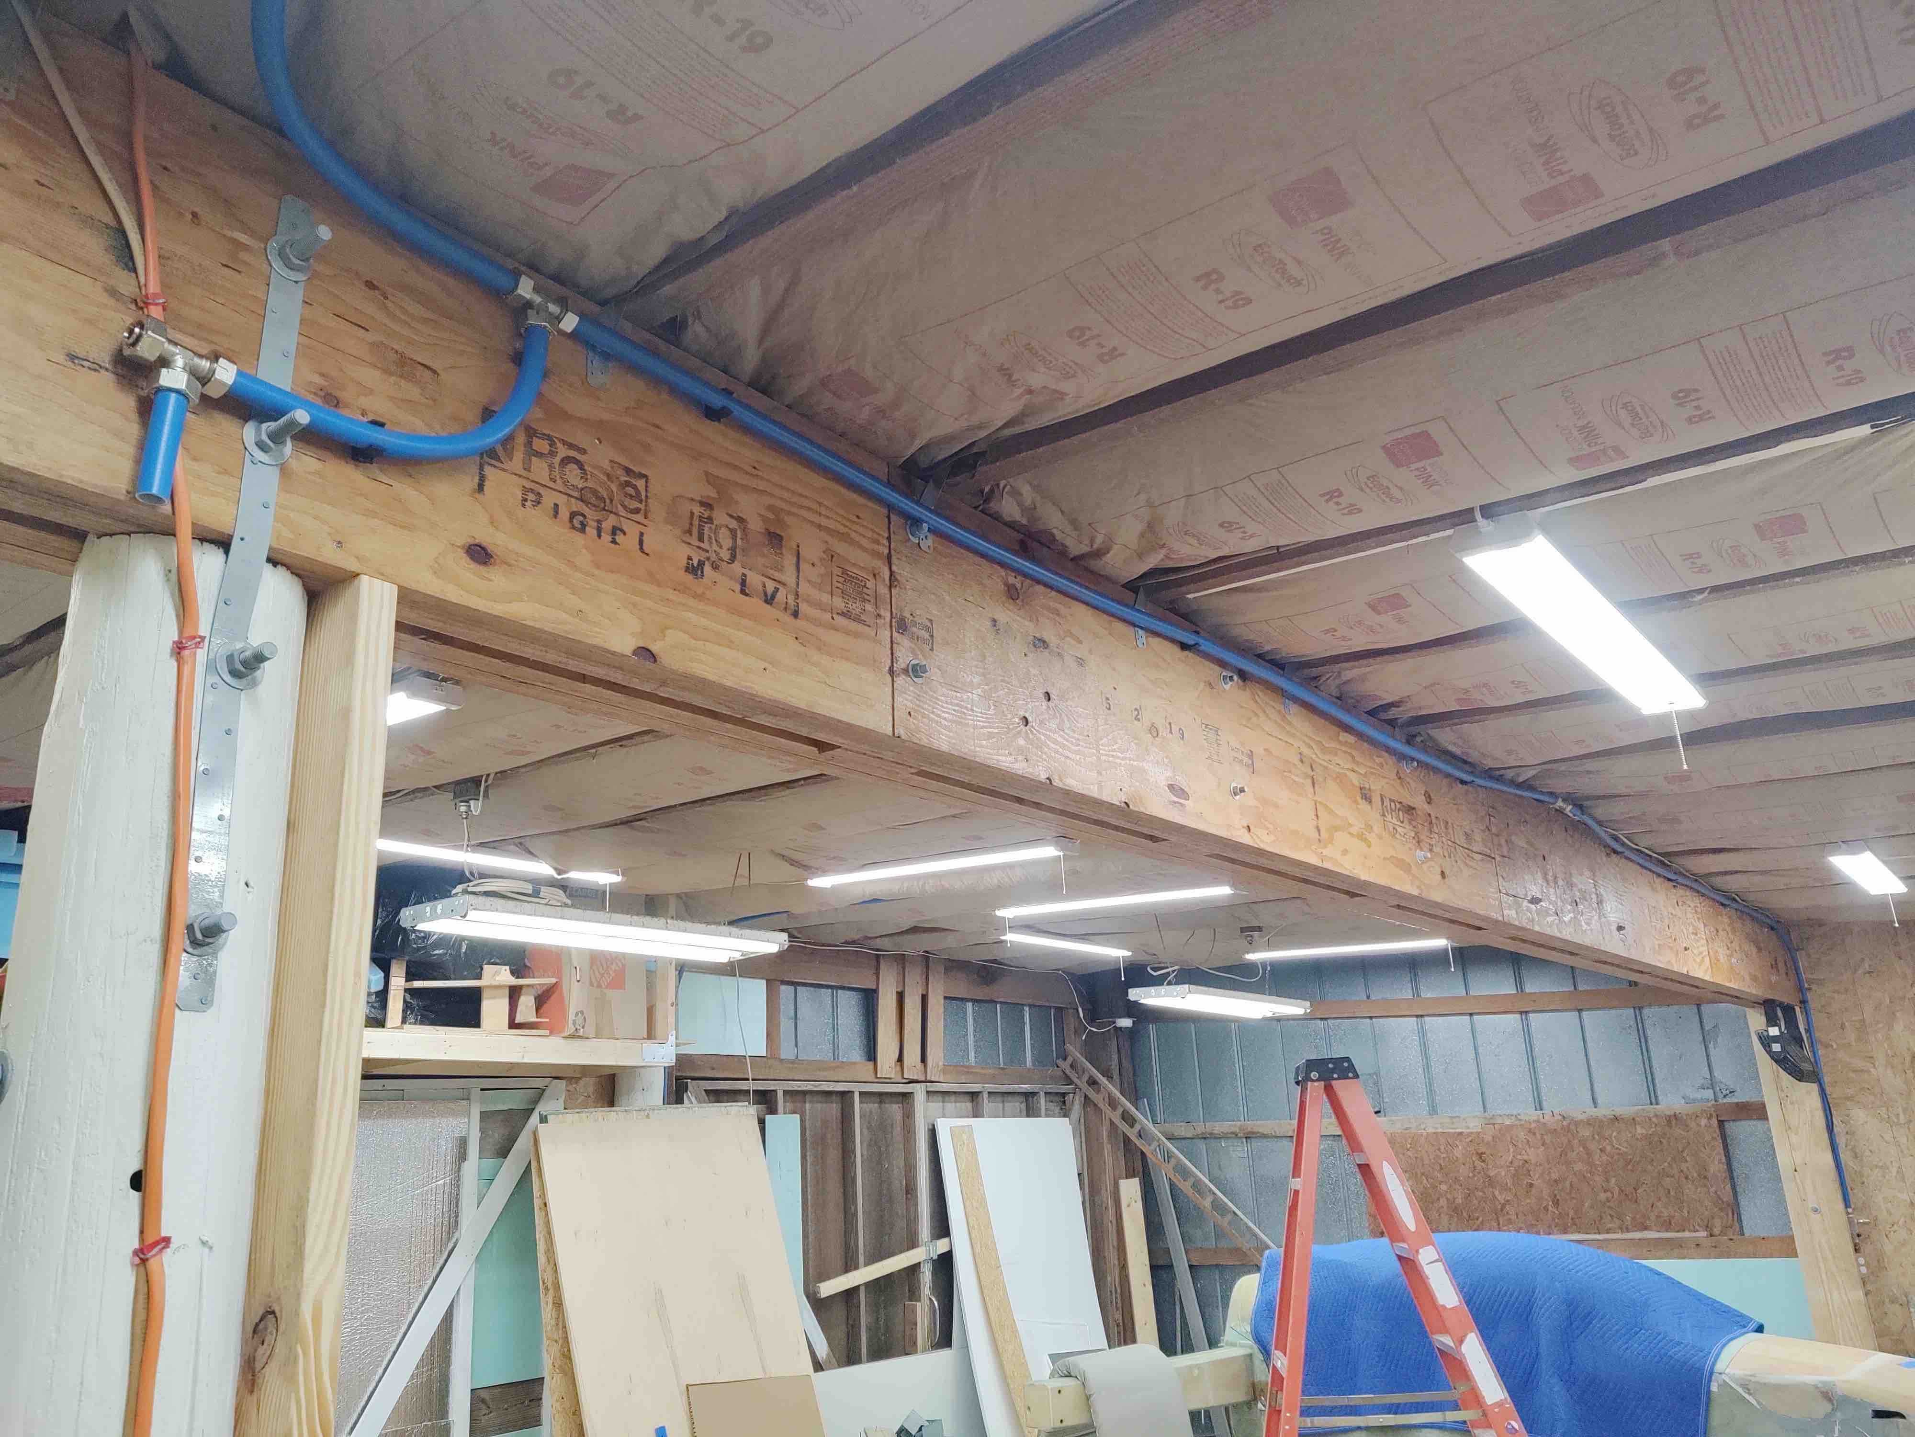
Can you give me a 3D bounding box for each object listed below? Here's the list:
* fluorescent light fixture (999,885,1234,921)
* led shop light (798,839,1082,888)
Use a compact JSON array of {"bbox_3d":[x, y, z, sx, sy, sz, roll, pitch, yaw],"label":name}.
[{"bbox_3d":[0.656,0.793,6.505,1.180,0.060,0.115,-11,-18,36],"label":"fluorescent light fixture"},{"bbox_3d":[-0.083,0.543,5.622,1.180,0.045,0.130,-13,-19,35],"label":"led shop light"}]

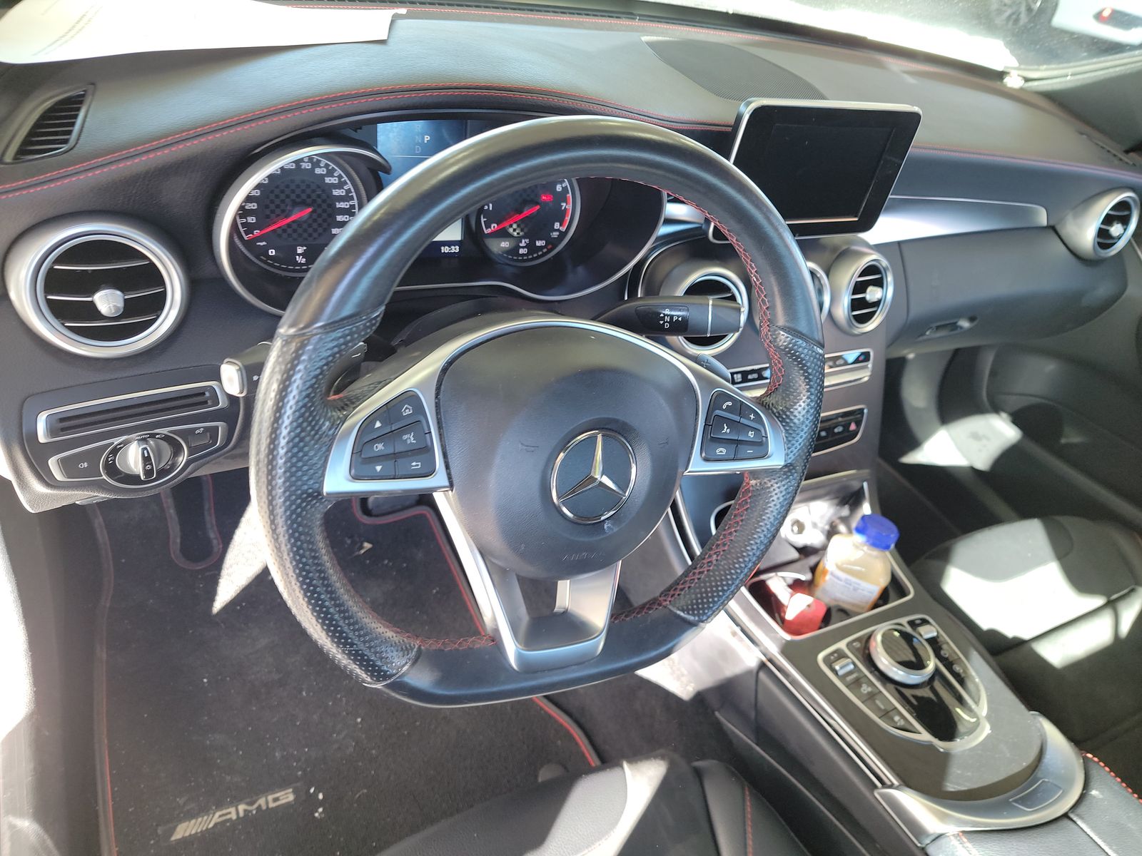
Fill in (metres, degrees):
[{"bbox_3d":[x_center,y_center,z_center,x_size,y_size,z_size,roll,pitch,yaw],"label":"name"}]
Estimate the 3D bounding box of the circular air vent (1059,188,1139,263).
[{"bbox_3d":[0.746,-0.288,1.110,0.108,0.104,0.053,-10,29,-26],"label":"circular air vent"}]

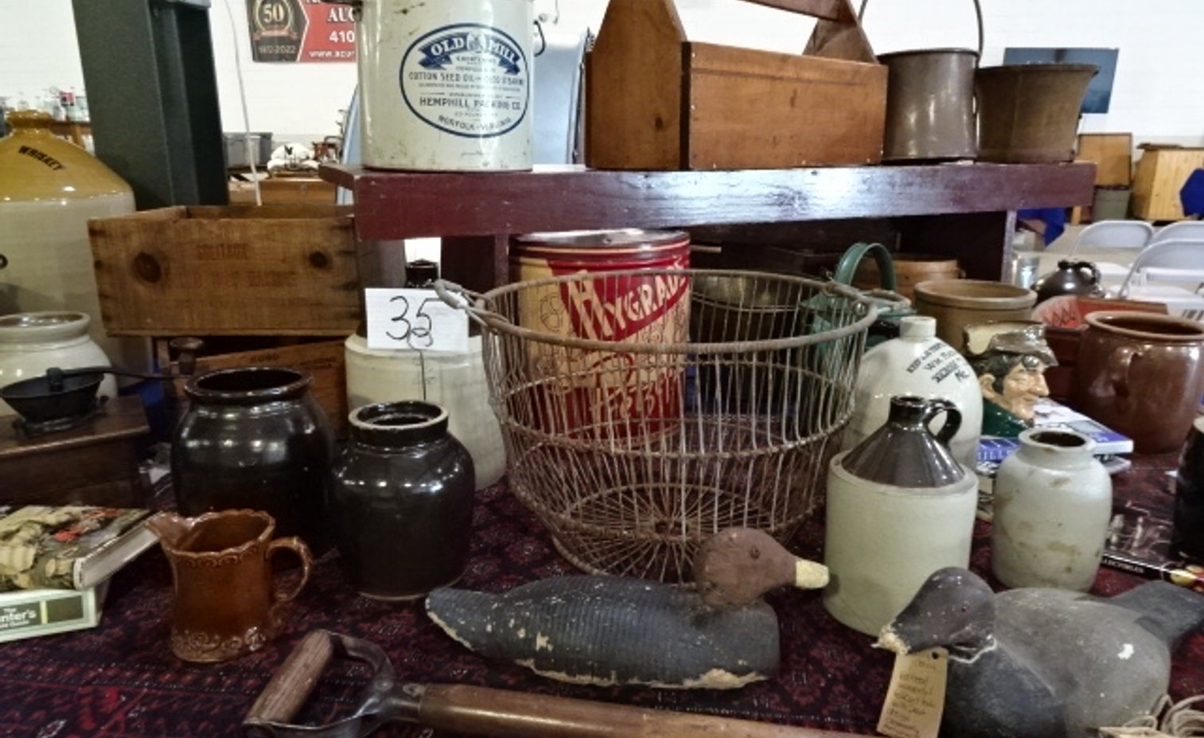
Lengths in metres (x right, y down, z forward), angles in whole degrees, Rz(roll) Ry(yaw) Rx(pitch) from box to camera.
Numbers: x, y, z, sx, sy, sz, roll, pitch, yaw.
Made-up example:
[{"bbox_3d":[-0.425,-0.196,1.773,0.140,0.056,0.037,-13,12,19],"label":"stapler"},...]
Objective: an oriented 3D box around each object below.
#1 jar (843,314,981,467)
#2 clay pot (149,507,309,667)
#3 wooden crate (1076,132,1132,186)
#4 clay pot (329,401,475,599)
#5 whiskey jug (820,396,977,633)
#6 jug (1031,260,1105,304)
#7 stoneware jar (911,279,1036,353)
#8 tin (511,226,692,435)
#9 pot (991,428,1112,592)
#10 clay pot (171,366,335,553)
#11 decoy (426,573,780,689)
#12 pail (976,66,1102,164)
[{"bbox_3d":[0.403,0.059,1.085,0.169,0.247,0.169,-2,15,-7],"label":"jar"},{"bbox_3d":[-0.357,0.202,0.803,0.160,0.112,0.094,3,15,9],"label":"clay pot"},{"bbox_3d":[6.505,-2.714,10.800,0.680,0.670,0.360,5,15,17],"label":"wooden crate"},{"bbox_3d":[-0.213,0.137,0.906,0.149,0.185,0.149,0,15,0],"label":"clay pot"},{"bbox_3d":[0.312,0.140,0.875,0.148,0.222,0.148,0,15,0],"label":"whiskey jug"},{"bbox_3d":[1.030,-0.125,1.860,0.165,0.232,0.165,0,15,0],"label":"jug"},{"bbox_3d":[0.684,-0.048,1.564,0.212,0.208,0.212,0,15,0],"label":"stoneware jar"},{"bbox_3d":[-0.002,-0.065,1.459,0.305,0.321,0.305,0,15,0],"label":"tin"},{"bbox_3d":[0.491,0.150,0.917,0.115,0.154,0.115,0,15,0],"label":"pot"},{"bbox_3d":[-0.416,0.113,1.012,0.184,0.204,0.184,-6,16,-22],"label":"clay pot"},{"bbox_3d":[0.012,0.214,0.780,0.355,0.102,0.135,1,15,5],"label":"decoy"},{"bbox_3d":[0.950,-0.558,1.859,0.245,0.203,0.245,0,15,0],"label":"pail"}]

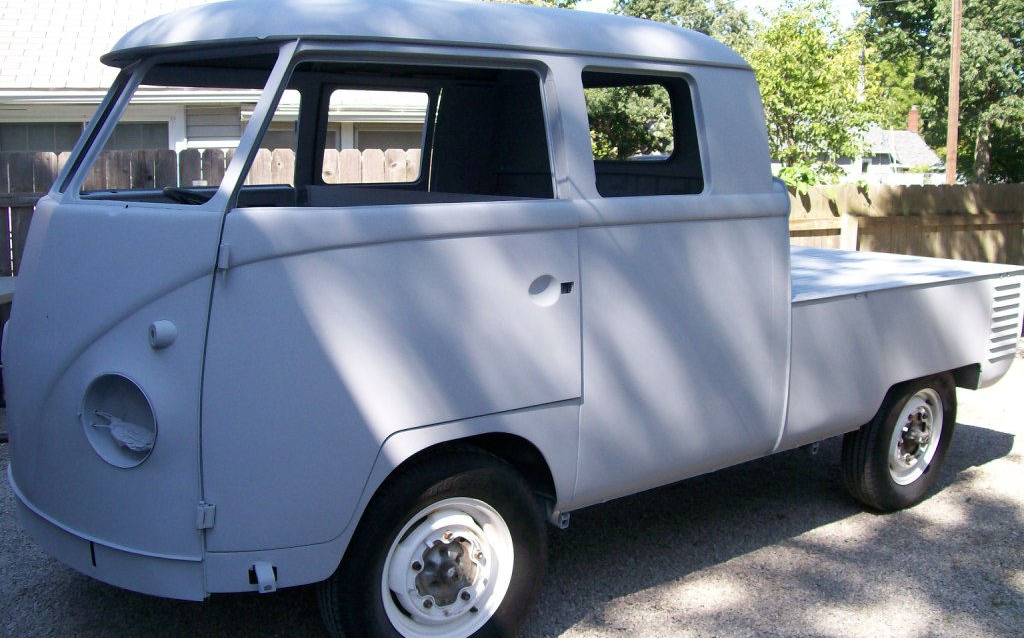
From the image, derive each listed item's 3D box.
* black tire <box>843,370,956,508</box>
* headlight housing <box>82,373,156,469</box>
[{"bbox_3d":[1.637,0.474,4.478,0.688,0.688,0.178,-4,14,-41],"label":"black tire"},{"bbox_3d":[-0.898,0.233,2.518,0.222,0.228,0.090,5,8,35],"label":"headlight housing"}]

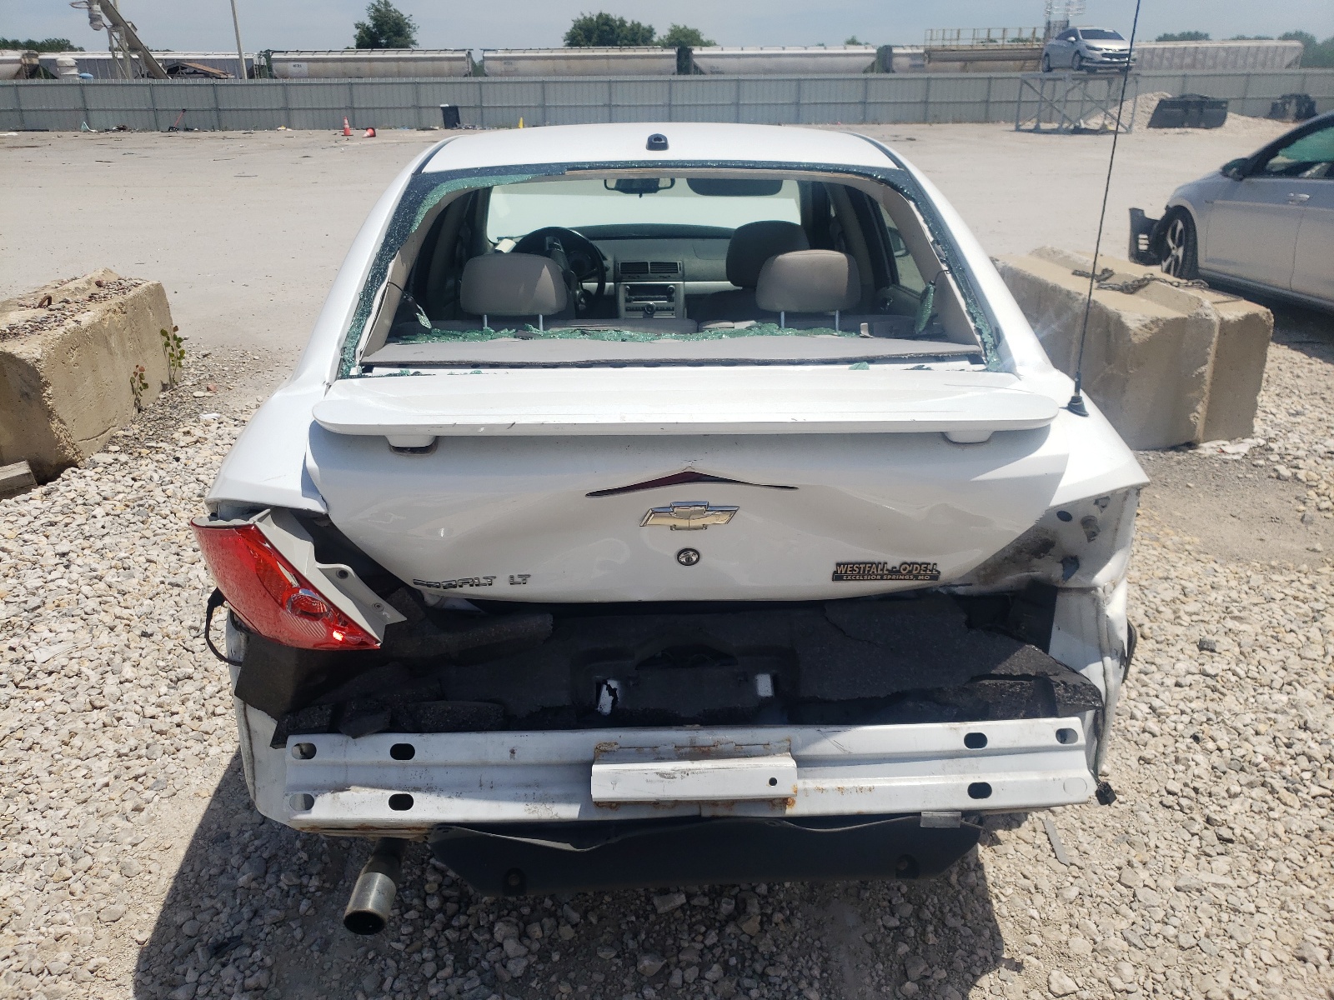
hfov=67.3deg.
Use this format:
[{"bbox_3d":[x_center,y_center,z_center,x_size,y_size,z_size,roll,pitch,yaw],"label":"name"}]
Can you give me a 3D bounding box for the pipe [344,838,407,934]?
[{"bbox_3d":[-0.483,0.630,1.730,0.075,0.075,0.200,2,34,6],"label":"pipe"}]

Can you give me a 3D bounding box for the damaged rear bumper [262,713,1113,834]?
[{"bbox_3d":[0.040,0.447,1.677,1.320,0.160,0.100,-1,22,-1],"label":"damaged rear bumper"}]

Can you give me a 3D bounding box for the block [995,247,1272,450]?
[{"bbox_3d":[2.357,-0.888,5.439,0.610,0.640,1.870,-2,22,-3],"label":"block"}]

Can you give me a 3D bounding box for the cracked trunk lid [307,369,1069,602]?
[{"bbox_3d":[0.035,-0.038,1.813,1.280,0.380,0.420,-1,22,-1],"label":"cracked trunk lid"}]

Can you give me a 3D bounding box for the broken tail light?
[{"bbox_3d":[-0.604,0.138,1.665,0.300,0.215,0.190,6,22,15],"label":"broken tail light"}]

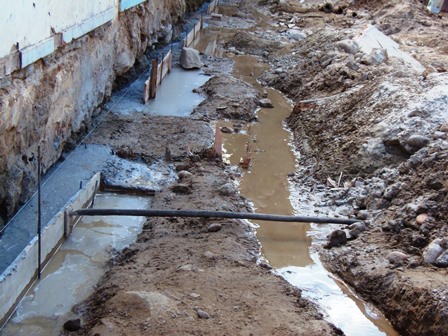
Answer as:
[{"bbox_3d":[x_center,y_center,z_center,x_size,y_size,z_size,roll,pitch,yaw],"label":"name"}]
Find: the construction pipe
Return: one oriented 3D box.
[{"bbox_3d":[-0.031,0.303,4.415,1.794,0.034,0.034,3,17,-11],"label":"construction pipe"}]

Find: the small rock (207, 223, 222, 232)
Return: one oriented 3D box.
[{"bbox_3d":[-0.052,0.348,4.202,0.081,0.055,0.071,0,17,-1],"label":"small rock"}]

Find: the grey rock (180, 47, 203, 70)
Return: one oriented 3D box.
[{"bbox_3d":[-0.469,-1.583,10.380,0.308,0.316,0.271,-1,17,-3],"label":"grey rock"}]

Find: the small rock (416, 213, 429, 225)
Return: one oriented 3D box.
[{"bbox_3d":[1.081,0.276,3.948,0.065,0.063,0.058,5,18,15],"label":"small rock"}]

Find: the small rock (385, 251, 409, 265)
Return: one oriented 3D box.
[{"bbox_3d":[0.870,0.451,3.629,0.103,0.059,0.090,4,18,13],"label":"small rock"}]

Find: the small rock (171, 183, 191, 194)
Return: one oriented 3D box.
[{"bbox_3d":[-0.287,0.142,4.843,0.127,0.072,0.112,-1,17,-3],"label":"small rock"}]

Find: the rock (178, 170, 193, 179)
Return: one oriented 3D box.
[{"bbox_3d":[-0.275,0.048,5.168,0.100,0.057,0.088,-1,17,-3],"label":"rock"}]

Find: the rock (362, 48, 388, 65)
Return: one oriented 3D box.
[{"bbox_3d":[1.764,-1.290,8.386,0.278,0.184,0.244,4,18,12],"label":"rock"}]

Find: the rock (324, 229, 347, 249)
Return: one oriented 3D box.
[{"bbox_3d":[0.651,0.408,4.176,0.109,0.102,0.096,3,17,9],"label":"rock"}]

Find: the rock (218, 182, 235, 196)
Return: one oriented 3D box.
[{"bbox_3d":[0.017,0.145,4.839,0.107,0.090,0.094,0,17,0],"label":"rock"}]

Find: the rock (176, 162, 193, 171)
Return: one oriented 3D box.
[{"bbox_3d":[-0.296,-0.011,5.364,0.111,0.054,0.098,-1,17,-3],"label":"rock"}]

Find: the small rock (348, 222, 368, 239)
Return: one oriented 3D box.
[{"bbox_3d":[0.780,0.368,4.237,0.105,0.100,0.093,3,17,10],"label":"small rock"}]

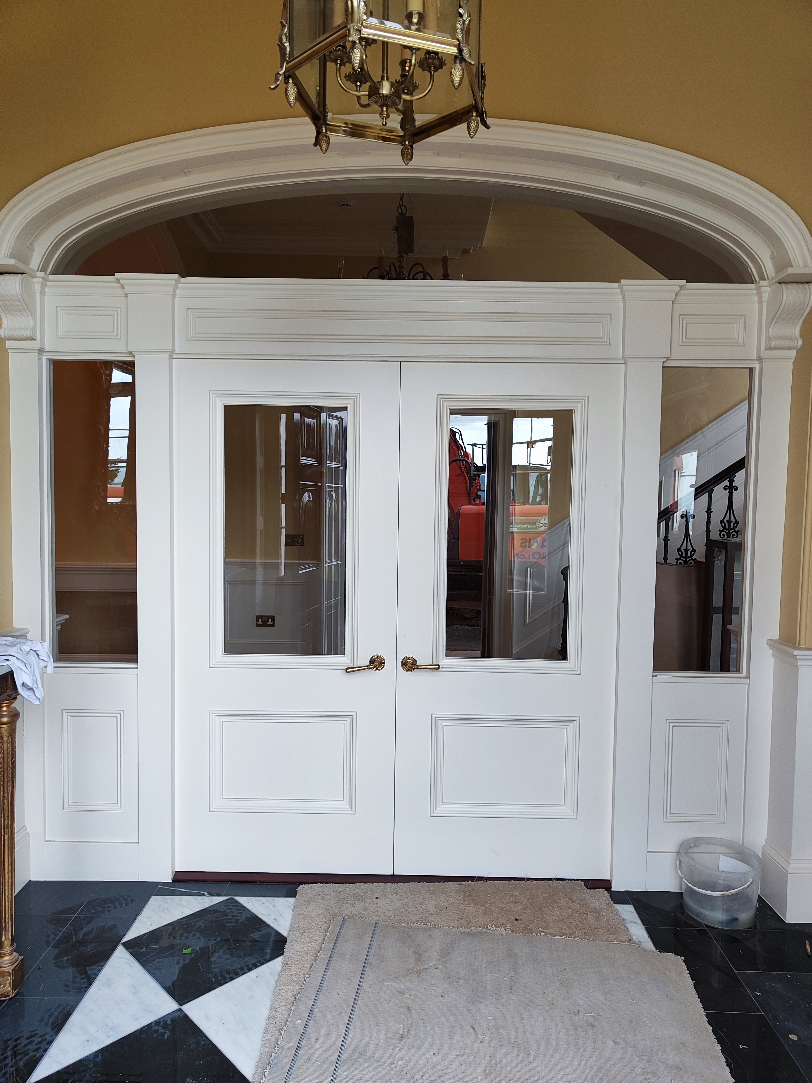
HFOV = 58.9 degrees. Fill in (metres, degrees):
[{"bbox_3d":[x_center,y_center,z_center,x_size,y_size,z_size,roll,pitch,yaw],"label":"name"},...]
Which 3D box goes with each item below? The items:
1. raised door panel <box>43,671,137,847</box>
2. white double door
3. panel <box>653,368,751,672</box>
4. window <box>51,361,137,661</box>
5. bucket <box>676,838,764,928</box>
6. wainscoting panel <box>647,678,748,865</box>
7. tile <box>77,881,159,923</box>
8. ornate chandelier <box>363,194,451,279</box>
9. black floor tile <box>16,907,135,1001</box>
[{"bbox_3d":[-1.197,0.817,2.752,0.355,0.676,0.035,1,3,1],"label":"raised door panel"},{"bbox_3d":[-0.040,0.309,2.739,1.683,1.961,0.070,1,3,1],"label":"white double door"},{"bbox_3d":[1.113,-0.072,2.696,0.350,1.152,0.050,1,3,1],"label":"panel"},{"bbox_3d":[-1.170,-0.108,2.730,0.327,1.139,0.024,1,3,1],"label":"window"},{"bbox_3d":[1.138,1.235,2.615,0.275,0.209,0.275,1,3,0],"label":"bucket"},{"bbox_3d":[1.105,0.855,2.728,0.363,0.677,0.035,1,3,1],"label":"wainscoting panel"},{"bbox_3d":[-1.046,1.317,2.639,0.218,0.015,0.234,1,3,1],"label":"tile"},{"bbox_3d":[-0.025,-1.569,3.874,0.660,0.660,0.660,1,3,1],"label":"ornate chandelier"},{"bbox_3d":[-1.050,1.334,2.317,0.218,0.015,0.412,1,3,1],"label":"black floor tile"}]

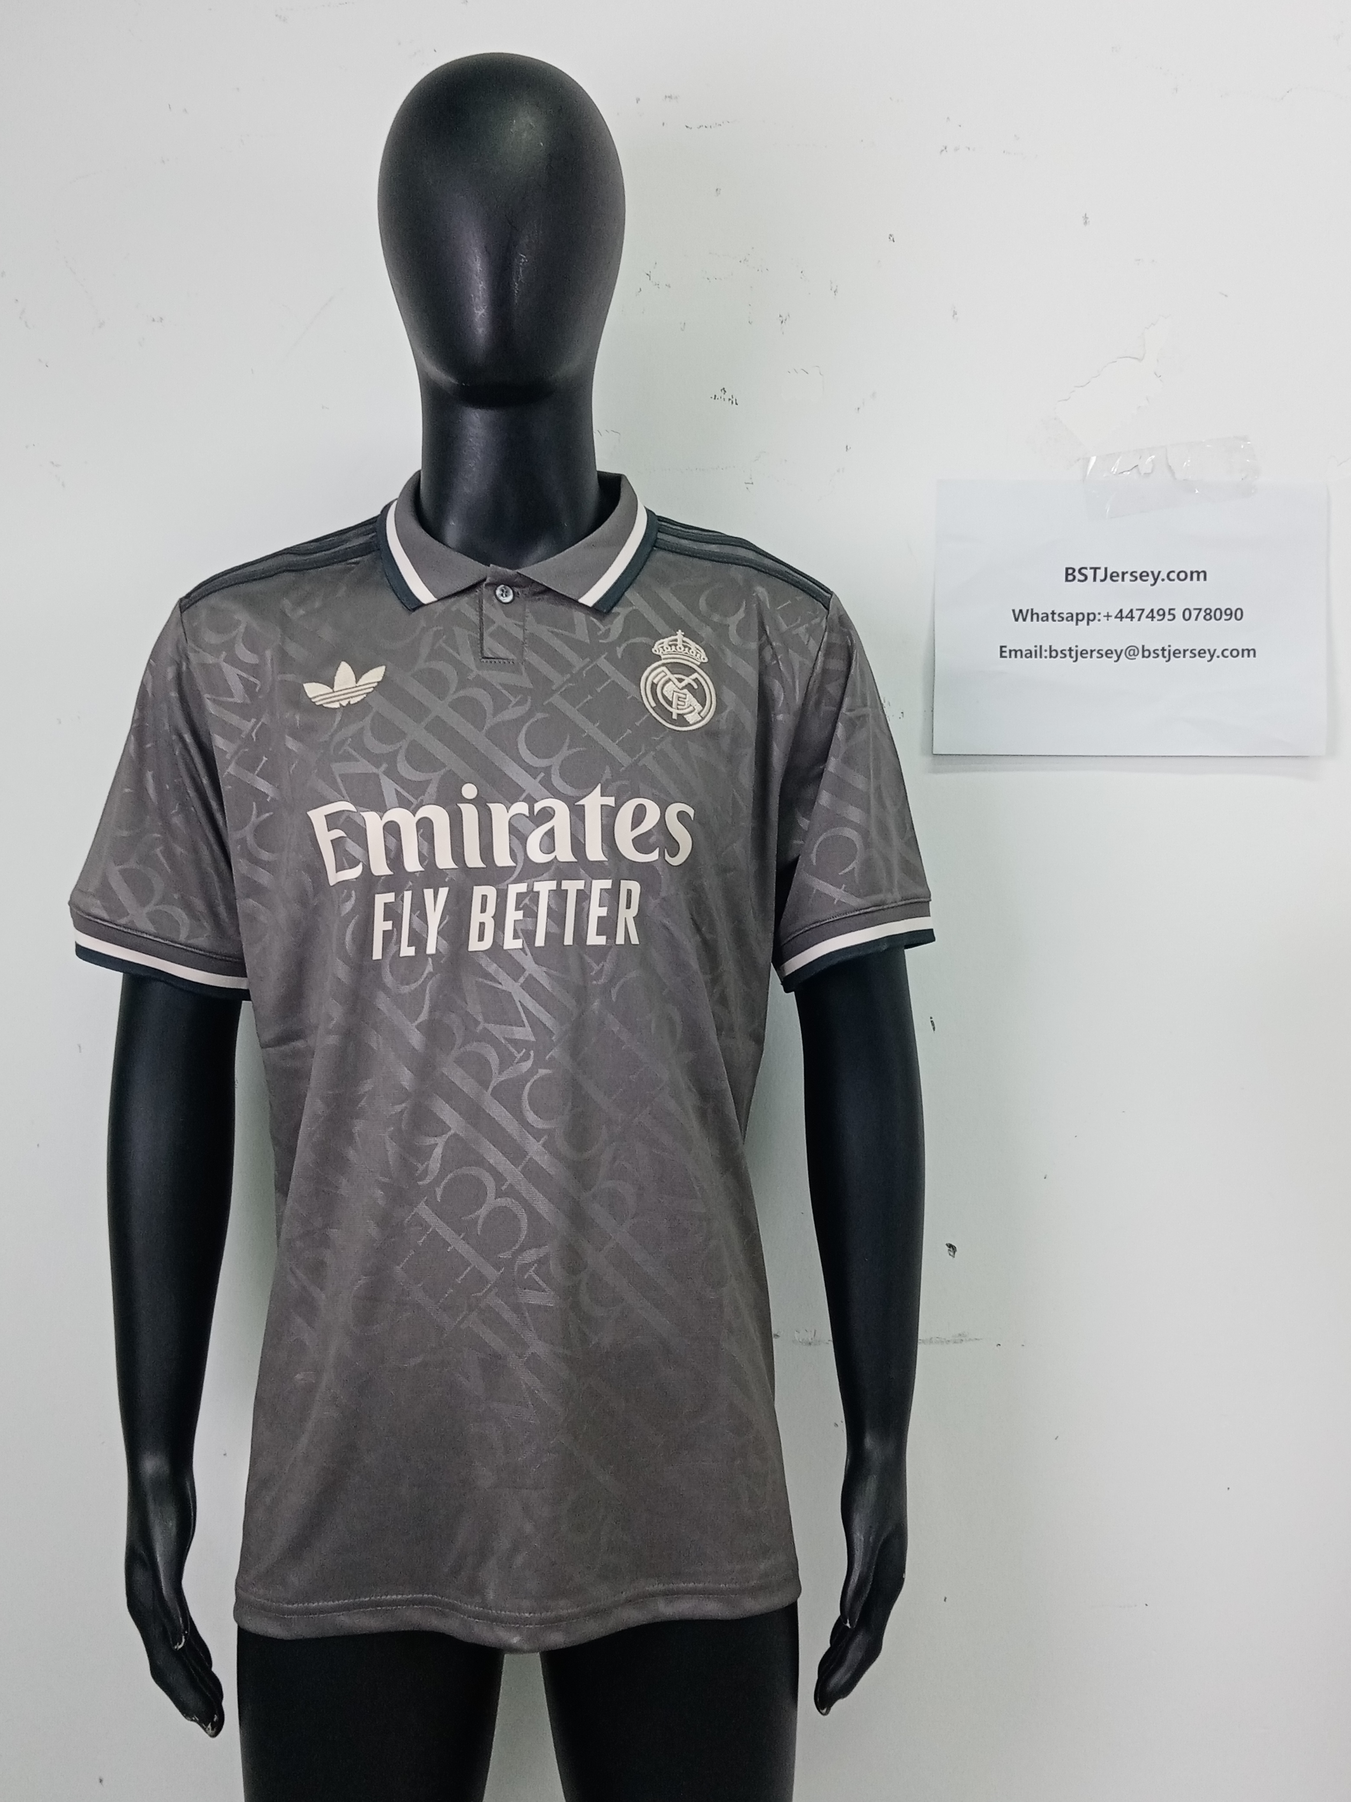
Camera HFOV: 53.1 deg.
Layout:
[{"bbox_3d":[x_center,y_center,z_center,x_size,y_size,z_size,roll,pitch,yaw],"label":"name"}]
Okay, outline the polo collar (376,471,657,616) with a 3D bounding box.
[{"bbox_3d":[-0.108,-0.244,0.912,0.190,0.122,0.155,0,2,-3],"label":"polo collar"}]

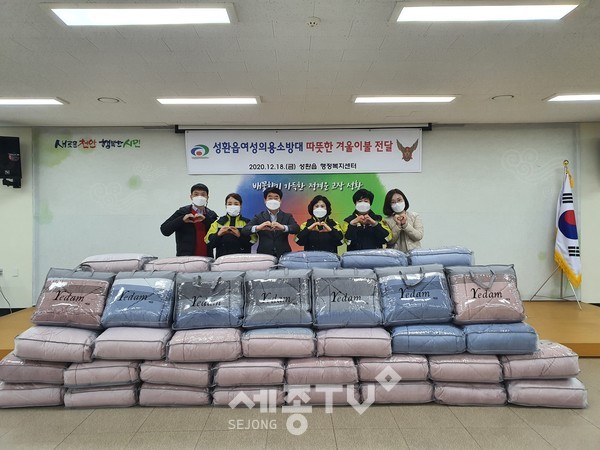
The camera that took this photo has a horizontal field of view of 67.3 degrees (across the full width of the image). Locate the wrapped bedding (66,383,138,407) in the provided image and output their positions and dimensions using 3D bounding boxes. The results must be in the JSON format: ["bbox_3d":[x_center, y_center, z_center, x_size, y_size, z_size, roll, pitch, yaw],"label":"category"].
[{"bbox_3d":[-1.593,1.350,3.807,0.565,0.180,0.490,-1,1,-5],"label":"wrapped bedding"}]

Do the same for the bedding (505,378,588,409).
[{"bbox_3d":[1.894,1.275,3.624,0.580,0.200,0.450,0,1,4],"label":"bedding"}]

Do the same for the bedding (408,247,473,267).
[{"bbox_3d":[1.308,0.297,4.411,0.589,0.185,0.490,-1,1,-1],"label":"bedding"}]

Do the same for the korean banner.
[{"bbox_3d":[0.065,-1.121,6.920,3.620,0.665,0.020,-1,1,-1],"label":"korean banner"}]

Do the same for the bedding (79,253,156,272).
[{"bbox_3d":[-1.720,0.389,4.353,0.580,0.180,0.490,-1,1,-3],"label":"bedding"}]

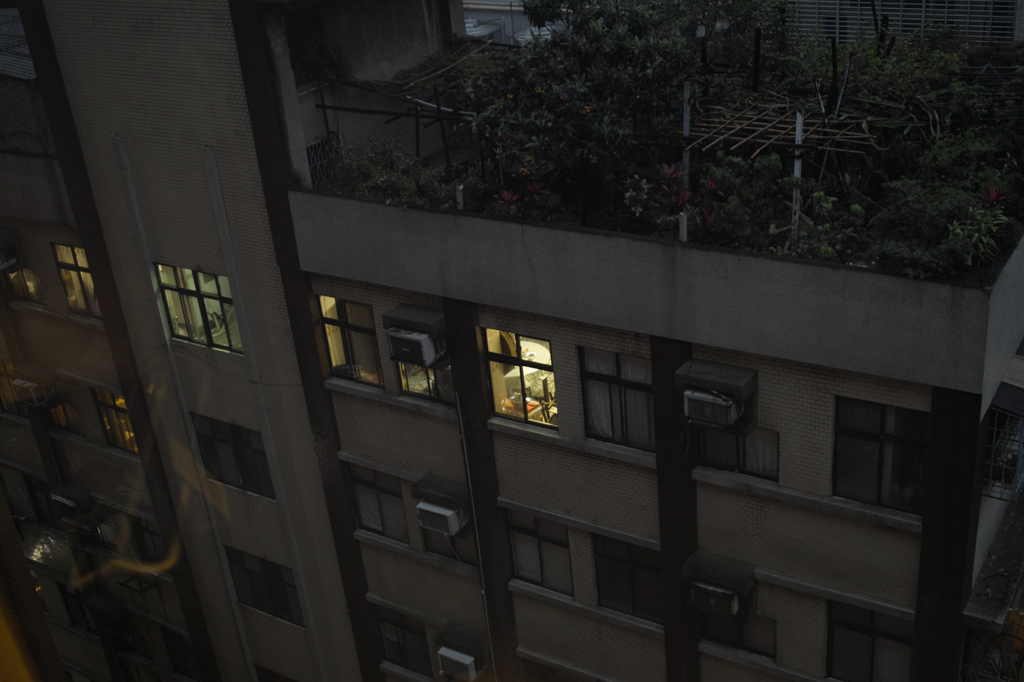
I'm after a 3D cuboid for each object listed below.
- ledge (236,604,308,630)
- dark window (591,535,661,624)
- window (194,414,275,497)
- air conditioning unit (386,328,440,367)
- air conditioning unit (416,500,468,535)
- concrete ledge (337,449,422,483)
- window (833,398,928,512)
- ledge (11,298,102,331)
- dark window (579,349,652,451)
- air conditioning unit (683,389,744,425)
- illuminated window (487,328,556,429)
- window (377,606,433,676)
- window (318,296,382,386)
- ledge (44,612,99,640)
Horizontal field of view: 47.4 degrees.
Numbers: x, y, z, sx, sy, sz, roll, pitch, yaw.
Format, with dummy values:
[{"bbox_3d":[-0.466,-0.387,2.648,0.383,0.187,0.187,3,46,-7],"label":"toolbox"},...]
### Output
[{"bbox_3d":[-5.023,5.776,24.528,2.000,0.080,0.120,11,31,30],"label":"ledge"},{"bbox_3d":[1.888,3.771,18.575,1.210,1.570,0.100,11,31,30],"label":"dark window"},{"bbox_3d":[-5.461,2.248,22.774,1.930,1.528,0.120,11,31,31],"label":"window"},{"bbox_3d":[-1.468,0.006,18.173,0.677,0.412,0.610,11,31,31],"label":"air conditioning unit"},{"bbox_3d":[-1.154,2.864,19.601,0.650,0.380,0.570,11,31,31],"label":"air conditioning unit"},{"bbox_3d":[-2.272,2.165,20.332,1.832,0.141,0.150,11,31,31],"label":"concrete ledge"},{"bbox_3d":[4.736,1.480,15.034,1.180,1.530,0.120,11,31,31],"label":"window"},{"bbox_3d":[-9.263,-0.553,23.845,2.993,0.154,0.200,11,31,31],"label":"ledge"},{"bbox_3d":[1.567,0.854,17.116,1.210,1.575,0.100,11,31,30],"label":"dark window"},{"bbox_3d":[2.751,0.772,15.569,0.686,0.369,0.620,11,31,31],"label":"air conditioning unit"},{"bbox_3d":[0.179,0.580,17.937,1.200,1.575,0.100,11,31,30],"label":"illuminated window"},{"bbox_3d":[-2.073,5.751,22.359,1.180,1.505,0.120,11,31,31],"label":"window"},{"bbox_3d":[-2.711,0.006,19.549,1.193,1.543,0.120,11,31,31],"label":"window"},{"bbox_3d":[-11.359,7.296,30.066,2.500,0.160,0.160,11,31,30],"label":"ledge"}]

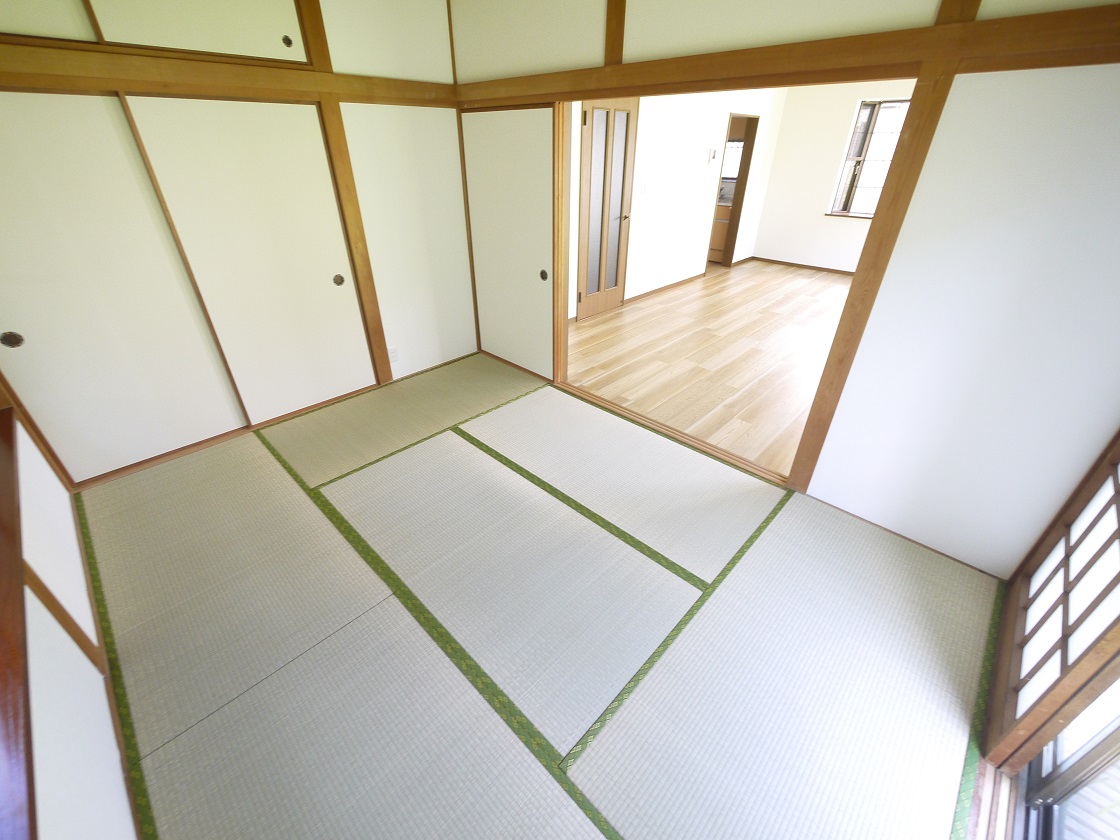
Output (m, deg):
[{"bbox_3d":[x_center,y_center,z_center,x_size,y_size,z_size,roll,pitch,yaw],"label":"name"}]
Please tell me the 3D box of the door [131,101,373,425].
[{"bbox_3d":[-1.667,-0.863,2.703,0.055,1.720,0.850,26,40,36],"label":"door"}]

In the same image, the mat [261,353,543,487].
[{"bbox_3d":[-1.003,-0.092,3.189,0.862,0.045,1.760,26,40,36],"label":"mat"}]

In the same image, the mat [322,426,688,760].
[{"bbox_3d":[-0.349,0.548,2.133,1.790,0.045,0.880,26,40,36],"label":"mat"}]

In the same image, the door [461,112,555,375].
[{"bbox_3d":[-0.330,-1.190,3.258,0.865,1.730,0.030,26,40,36],"label":"door"}]

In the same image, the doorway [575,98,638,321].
[{"bbox_3d":[0.439,-2.004,4.377,0.040,1.980,0.785,26,40,36],"label":"doorway"}]

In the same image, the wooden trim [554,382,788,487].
[{"bbox_3d":[0.620,0.030,2.964,1.720,0.047,0.115,26,40,36],"label":"wooden trim"}]

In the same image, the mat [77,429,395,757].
[{"bbox_3d":[-1.593,0.558,2.120,1.741,0.045,0.864,26,40,36],"label":"mat"}]

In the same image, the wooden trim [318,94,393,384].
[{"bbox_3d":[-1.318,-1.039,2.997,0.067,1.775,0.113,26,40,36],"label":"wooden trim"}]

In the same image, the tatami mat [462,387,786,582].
[{"bbox_3d":[0.259,0.218,2.676,1.790,0.045,0.880,26,40,36],"label":"tatami mat"}]

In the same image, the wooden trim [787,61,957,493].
[{"bbox_3d":[1.263,-0.405,1.946,0.107,1.775,0.095,26,40,36],"label":"wooden trim"}]

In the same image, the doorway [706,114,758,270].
[{"bbox_3d":[2.245,-2.968,6.073,0.140,1.875,0.810,26,40,36],"label":"doorway"}]

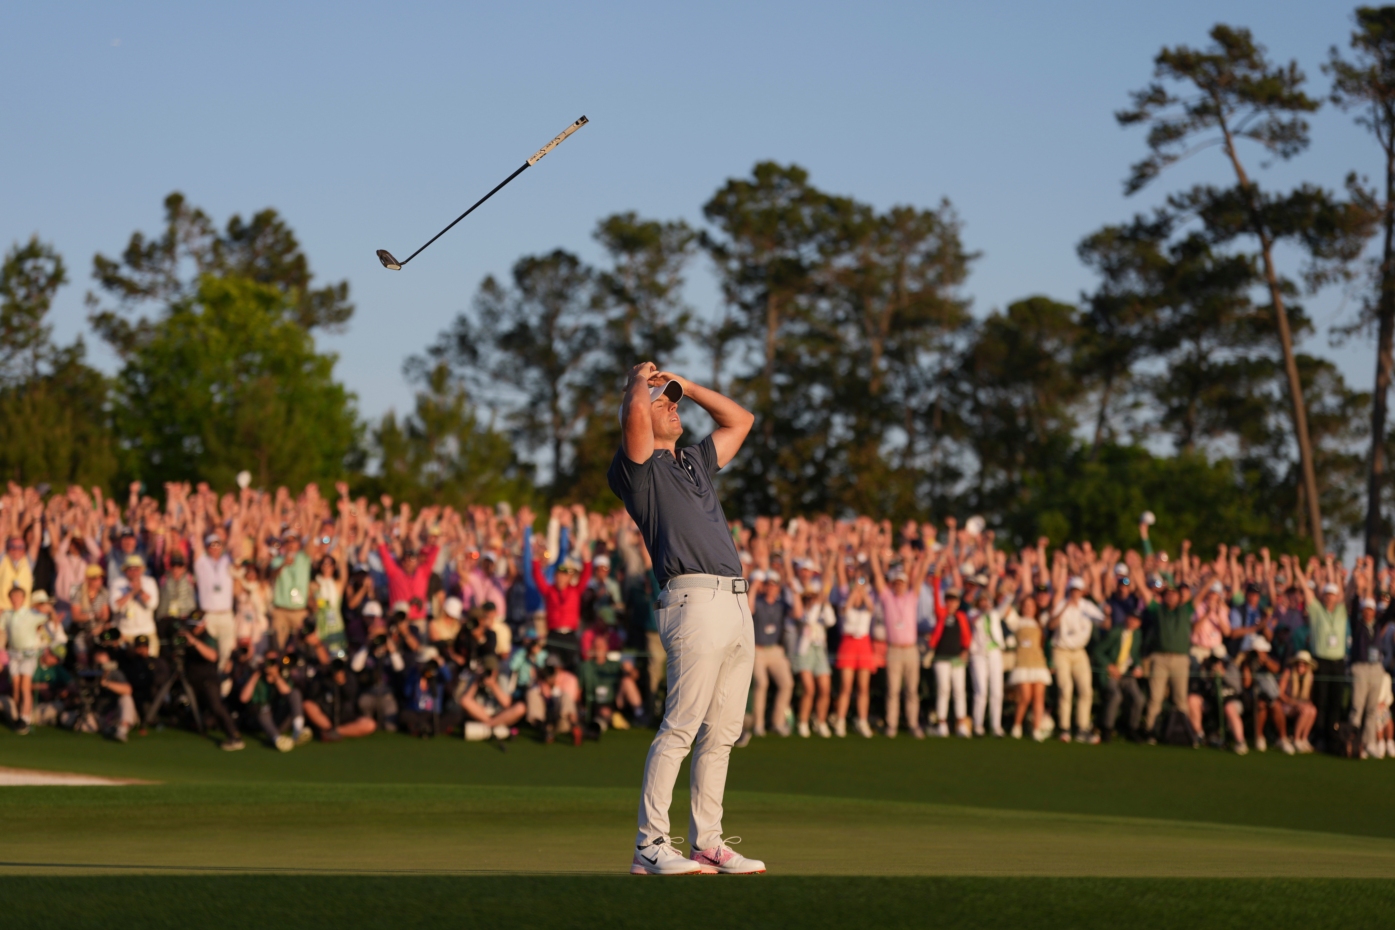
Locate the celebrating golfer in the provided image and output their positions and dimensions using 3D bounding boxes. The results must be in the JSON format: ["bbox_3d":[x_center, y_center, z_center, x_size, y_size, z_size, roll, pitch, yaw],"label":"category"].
[{"bbox_3d":[-0.039,0.529,14.000,0.480,1.760,0.580,-2,-3,31],"label":"celebrating golfer"}]

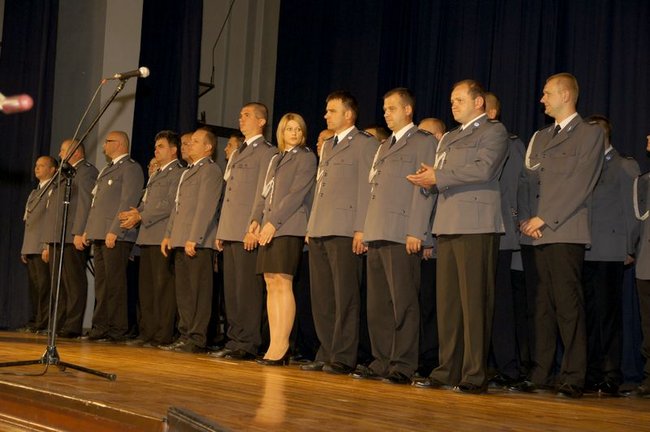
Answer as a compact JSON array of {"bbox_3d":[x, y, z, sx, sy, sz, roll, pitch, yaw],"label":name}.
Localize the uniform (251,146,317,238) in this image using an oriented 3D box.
[{"bbox_3d":[-0.291,-0.154,8.430,0.320,0.630,0.450,6,-4,-38],"label":"uniform"}]

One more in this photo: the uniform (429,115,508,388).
[{"bbox_3d":[0.815,0.208,6.900,0.360,1.530,0.530,5,-4,-33],"label":"uniform"}]

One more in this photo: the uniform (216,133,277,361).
[{"bbox_3d":[-0.575,0.219,8.820,0.330,1.560,0.510,6,-4,-36],"label":"uniform"}]

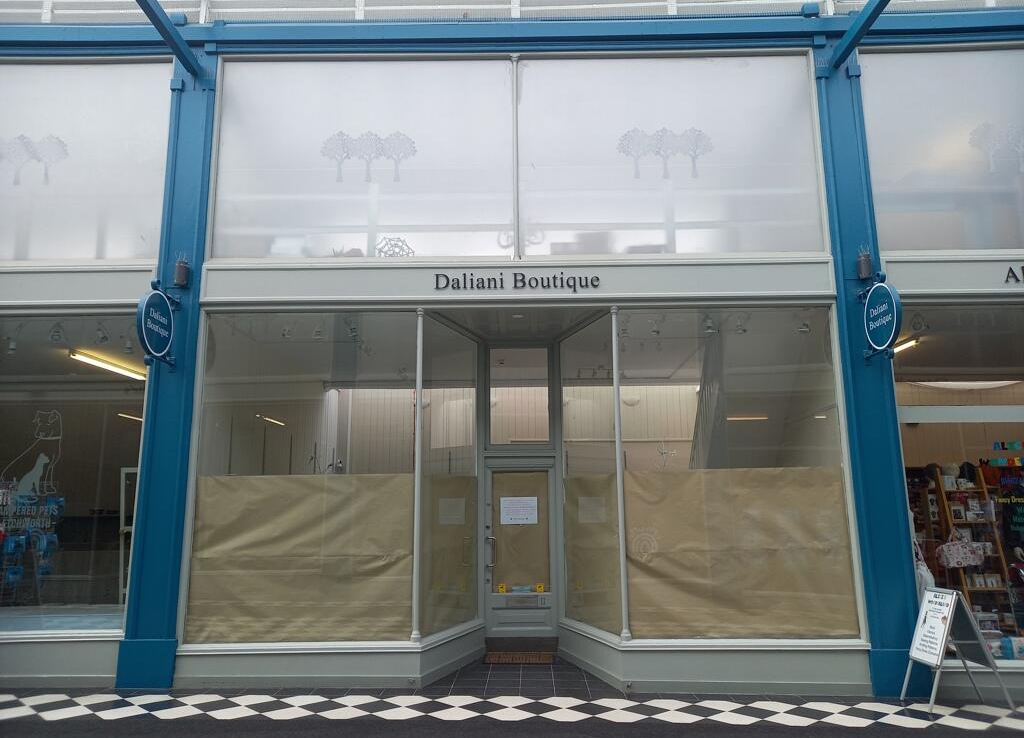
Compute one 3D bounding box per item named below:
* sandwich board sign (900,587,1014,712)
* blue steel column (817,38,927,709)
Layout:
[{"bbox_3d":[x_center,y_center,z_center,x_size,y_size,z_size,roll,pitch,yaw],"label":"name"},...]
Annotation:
[{"bbox_3d":[3.798,2.393,6.388,0.700,0.970,0.460,0,-11,-1],"label":"sandwich board sign"},{"bbox_3d":[3.439,-0.235,7.320,0.500,6.460,0.320,-1,-11,0],"label":"blue steel column"}]

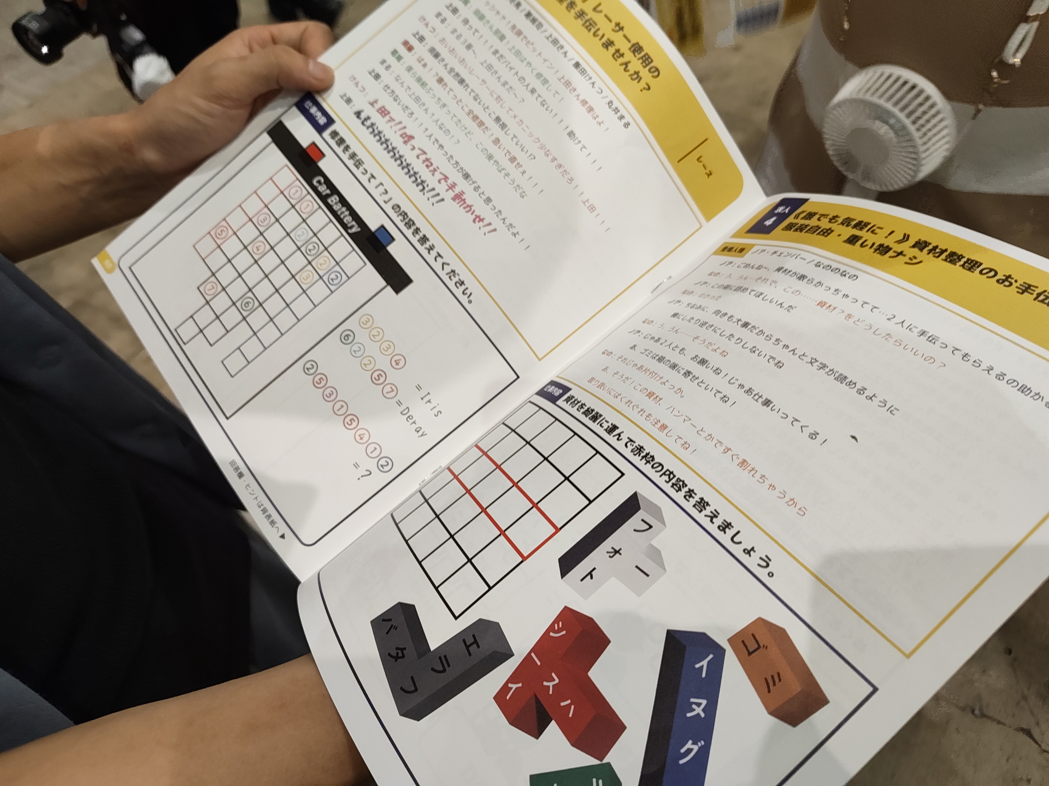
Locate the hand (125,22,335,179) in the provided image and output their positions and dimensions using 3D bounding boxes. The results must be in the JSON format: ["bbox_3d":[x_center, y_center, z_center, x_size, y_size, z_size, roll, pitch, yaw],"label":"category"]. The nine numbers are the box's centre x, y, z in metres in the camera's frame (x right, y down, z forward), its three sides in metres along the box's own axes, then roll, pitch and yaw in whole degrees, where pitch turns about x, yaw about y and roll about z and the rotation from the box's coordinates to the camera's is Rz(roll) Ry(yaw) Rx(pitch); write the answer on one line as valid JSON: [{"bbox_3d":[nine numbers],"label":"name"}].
[{"bbox_3d":[-0.156,-0.159,0.395,0.142,0.085,0.078,-28,73,3],"label":"hand"}]

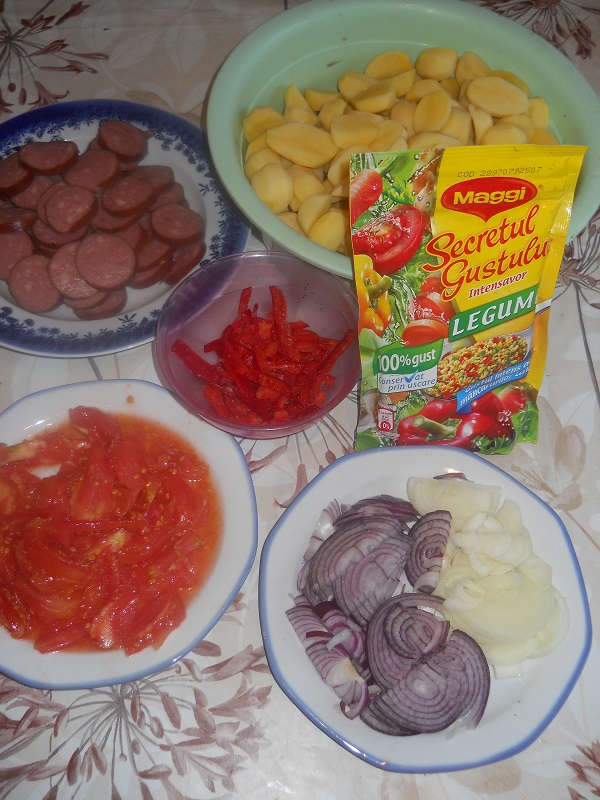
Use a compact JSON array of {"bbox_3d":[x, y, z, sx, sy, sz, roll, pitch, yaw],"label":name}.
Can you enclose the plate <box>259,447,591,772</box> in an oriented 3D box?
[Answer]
[{"bbox_3d":[0.078,0.127,0.548,0.205,0.023,0.205,-3,62,-2],"label":"plate"}]

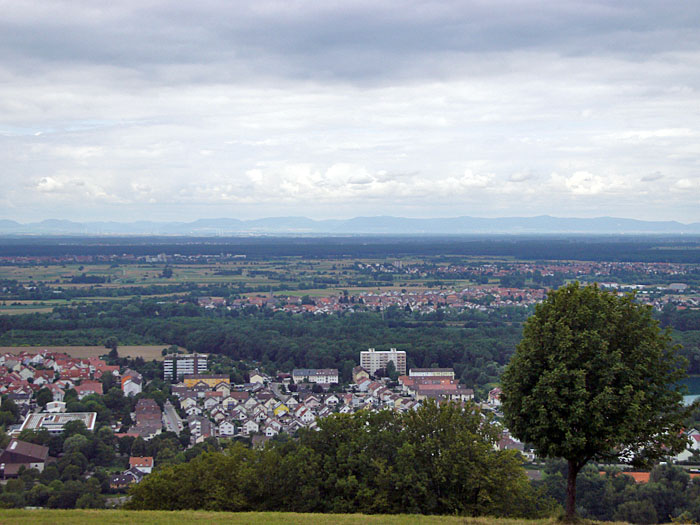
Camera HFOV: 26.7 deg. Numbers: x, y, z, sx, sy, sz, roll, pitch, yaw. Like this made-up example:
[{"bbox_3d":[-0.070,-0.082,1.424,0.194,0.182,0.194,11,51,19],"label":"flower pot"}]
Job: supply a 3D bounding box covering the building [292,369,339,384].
[{"bbox_3d":[-32.186,107.629,1392.279,42.000,13.600,12.000,0,1,-3],"label":"building"}]

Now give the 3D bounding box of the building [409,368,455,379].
[{"bbox_3d":[79.281,108.060,1424.301,42.500,11.300,12.000,0,1,-3],"label":"building"}]

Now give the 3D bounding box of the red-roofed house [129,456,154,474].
[{"bbox_3d":[-113.937,110.523,808.156,12.300,9.200,10.000,0,1,0],"label":"red-roofed house"}]

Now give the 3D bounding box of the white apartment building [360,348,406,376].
[{"bbox_3d":[32.998,98.883,1456.573,44.800,27.300,13.000,0,1,0],"label":"white apartment building"}]

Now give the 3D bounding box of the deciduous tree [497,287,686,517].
[{"bbox_3d":[8.099,4.750,50.141,6.400,8.100,6.400,0,1,0],"label":"deciduous tree"}]

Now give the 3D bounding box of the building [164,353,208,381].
[{"bbox_3d":[-156.479,100.671,1409.604,41.000,26.500,13.000,0,1,-4],"label":"building"}]

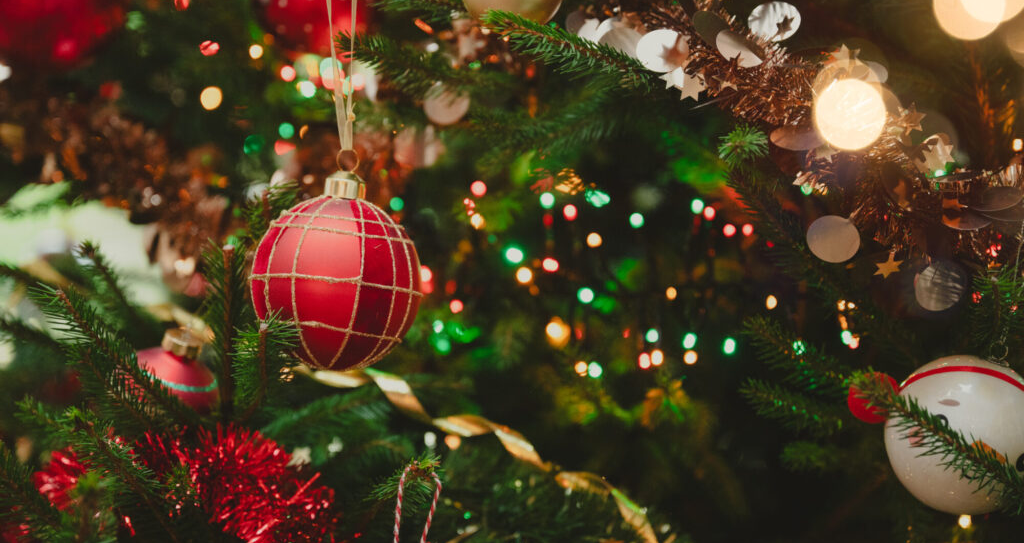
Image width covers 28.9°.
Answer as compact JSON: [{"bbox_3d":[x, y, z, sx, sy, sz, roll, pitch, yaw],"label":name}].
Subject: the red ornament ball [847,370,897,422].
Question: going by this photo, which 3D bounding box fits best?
[{"bbox_3d":[0.179,0.063,0.990,0.026,0.026,0.024,0,0,0],"label":"red ornament ball"}]

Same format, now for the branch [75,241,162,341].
[{"bbox_3d":[-0.208,0.011,1.050,0.045,0.053,0.038,1,2,12],"label":"branch"}]

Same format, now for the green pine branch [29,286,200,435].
[{"bbox_3d":[-0.181,0.041,0.910,0.105,0.040,0.042,46,-15,-15],"label":"green pine branch"}]

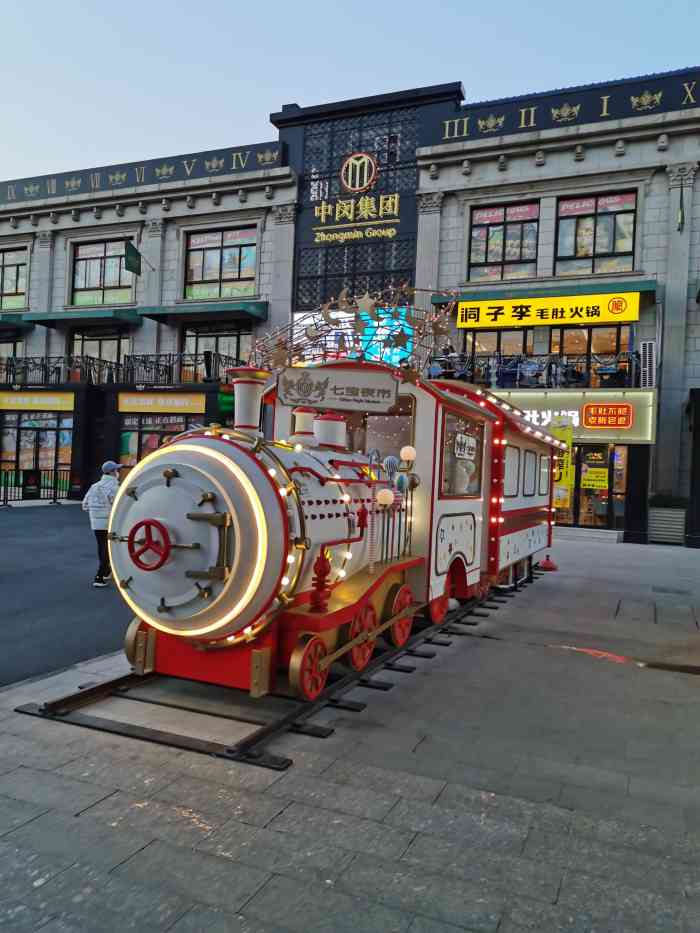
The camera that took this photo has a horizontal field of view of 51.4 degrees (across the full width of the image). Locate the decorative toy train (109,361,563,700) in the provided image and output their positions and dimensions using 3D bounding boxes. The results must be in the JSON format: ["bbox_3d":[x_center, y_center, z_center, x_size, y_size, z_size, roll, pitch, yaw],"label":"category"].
[{"bbox_3d":[0.919,0.293,9.458,2.150,2.803,10.498,2,-1,23],"label":"decorative toy train"}]

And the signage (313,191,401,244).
[{"bbox_3d":[0.194,-9.286,27.194,3.559,1.670,0.150,2,-1,23],"label":"signage"}]

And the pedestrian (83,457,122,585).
[{"bbox_3d":[-3.371,0.765,10.036,0.560,1.672,0.420,2,-1,27],"label":"pedestrian"}]

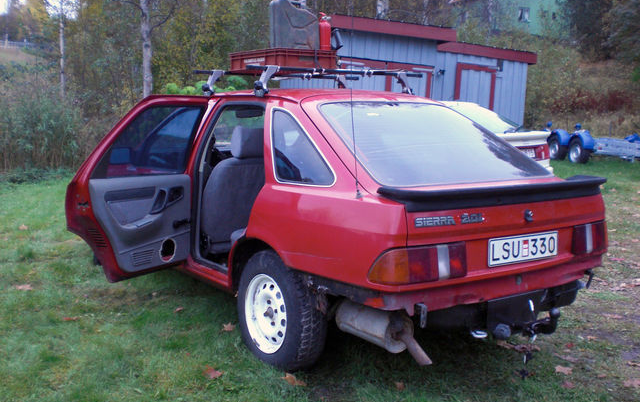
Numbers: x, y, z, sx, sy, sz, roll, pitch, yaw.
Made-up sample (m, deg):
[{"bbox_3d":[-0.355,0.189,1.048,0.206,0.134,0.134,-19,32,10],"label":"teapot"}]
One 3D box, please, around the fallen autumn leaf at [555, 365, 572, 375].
[{"bbox_3d":[1.199,0.834,3.459,0.085,0.020,0.080,1,8,0],"label":"fallen autumn leaf"}]

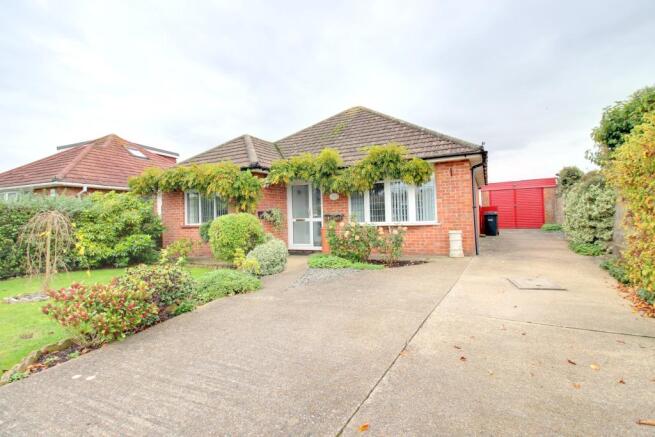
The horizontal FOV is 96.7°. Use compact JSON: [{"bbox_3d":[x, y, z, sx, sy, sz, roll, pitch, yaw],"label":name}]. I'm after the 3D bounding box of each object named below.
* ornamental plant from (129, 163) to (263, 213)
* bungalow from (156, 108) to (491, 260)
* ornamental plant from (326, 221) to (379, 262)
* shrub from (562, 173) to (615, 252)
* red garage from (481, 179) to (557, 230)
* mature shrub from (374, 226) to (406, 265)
[{"bbox_3d":[-4.293,-0.787,8.642,5.834,1.293,0.800,-1,1,29],"label":"ornamental plant"},{"bbox_3d":[0.912,-2.111,12.350,10.256,6.023,11.479,-1,1,29],"label":"bungalow"},{"bbox_3d":[0.588,0.537,7.011,1.216,0.975,1.000,-2,1,5],"label":"ornamental plant"},{"bbox_3d":[7.501,-0.301,8.383,1.291,2.165,1.400,-1,2,42],"label":"shrub"},{"bbox_3d":[11.105,-0.788,17.382,3.417,2.536,5.300,-1,1,29],"label":"red garage"},{"bbox_3d":[1.385,0.595,6.453,0.710,0.833,0.700,-2,1,12],"label":"mature shrub"}]

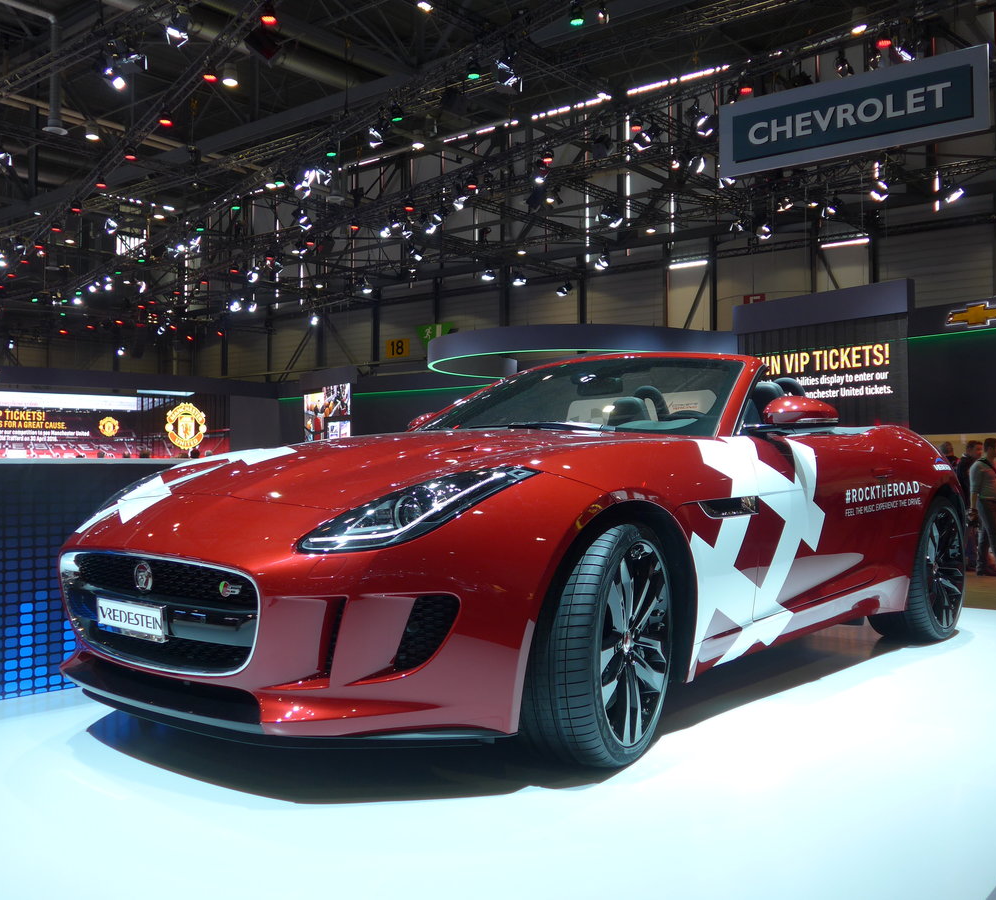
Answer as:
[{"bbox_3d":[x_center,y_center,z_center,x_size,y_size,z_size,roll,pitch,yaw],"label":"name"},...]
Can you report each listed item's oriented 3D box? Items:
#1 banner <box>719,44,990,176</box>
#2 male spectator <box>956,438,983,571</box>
[{"bbox_3d":[5.564,-5.326,16.101,4.194,1.250,0.150,-1,-1,35],"label":"banner"},{"bbox_3d":[6.338,0.743,13.400,0.480,1.740,0.520,-1,-1,38],"label":"male spectator"}]

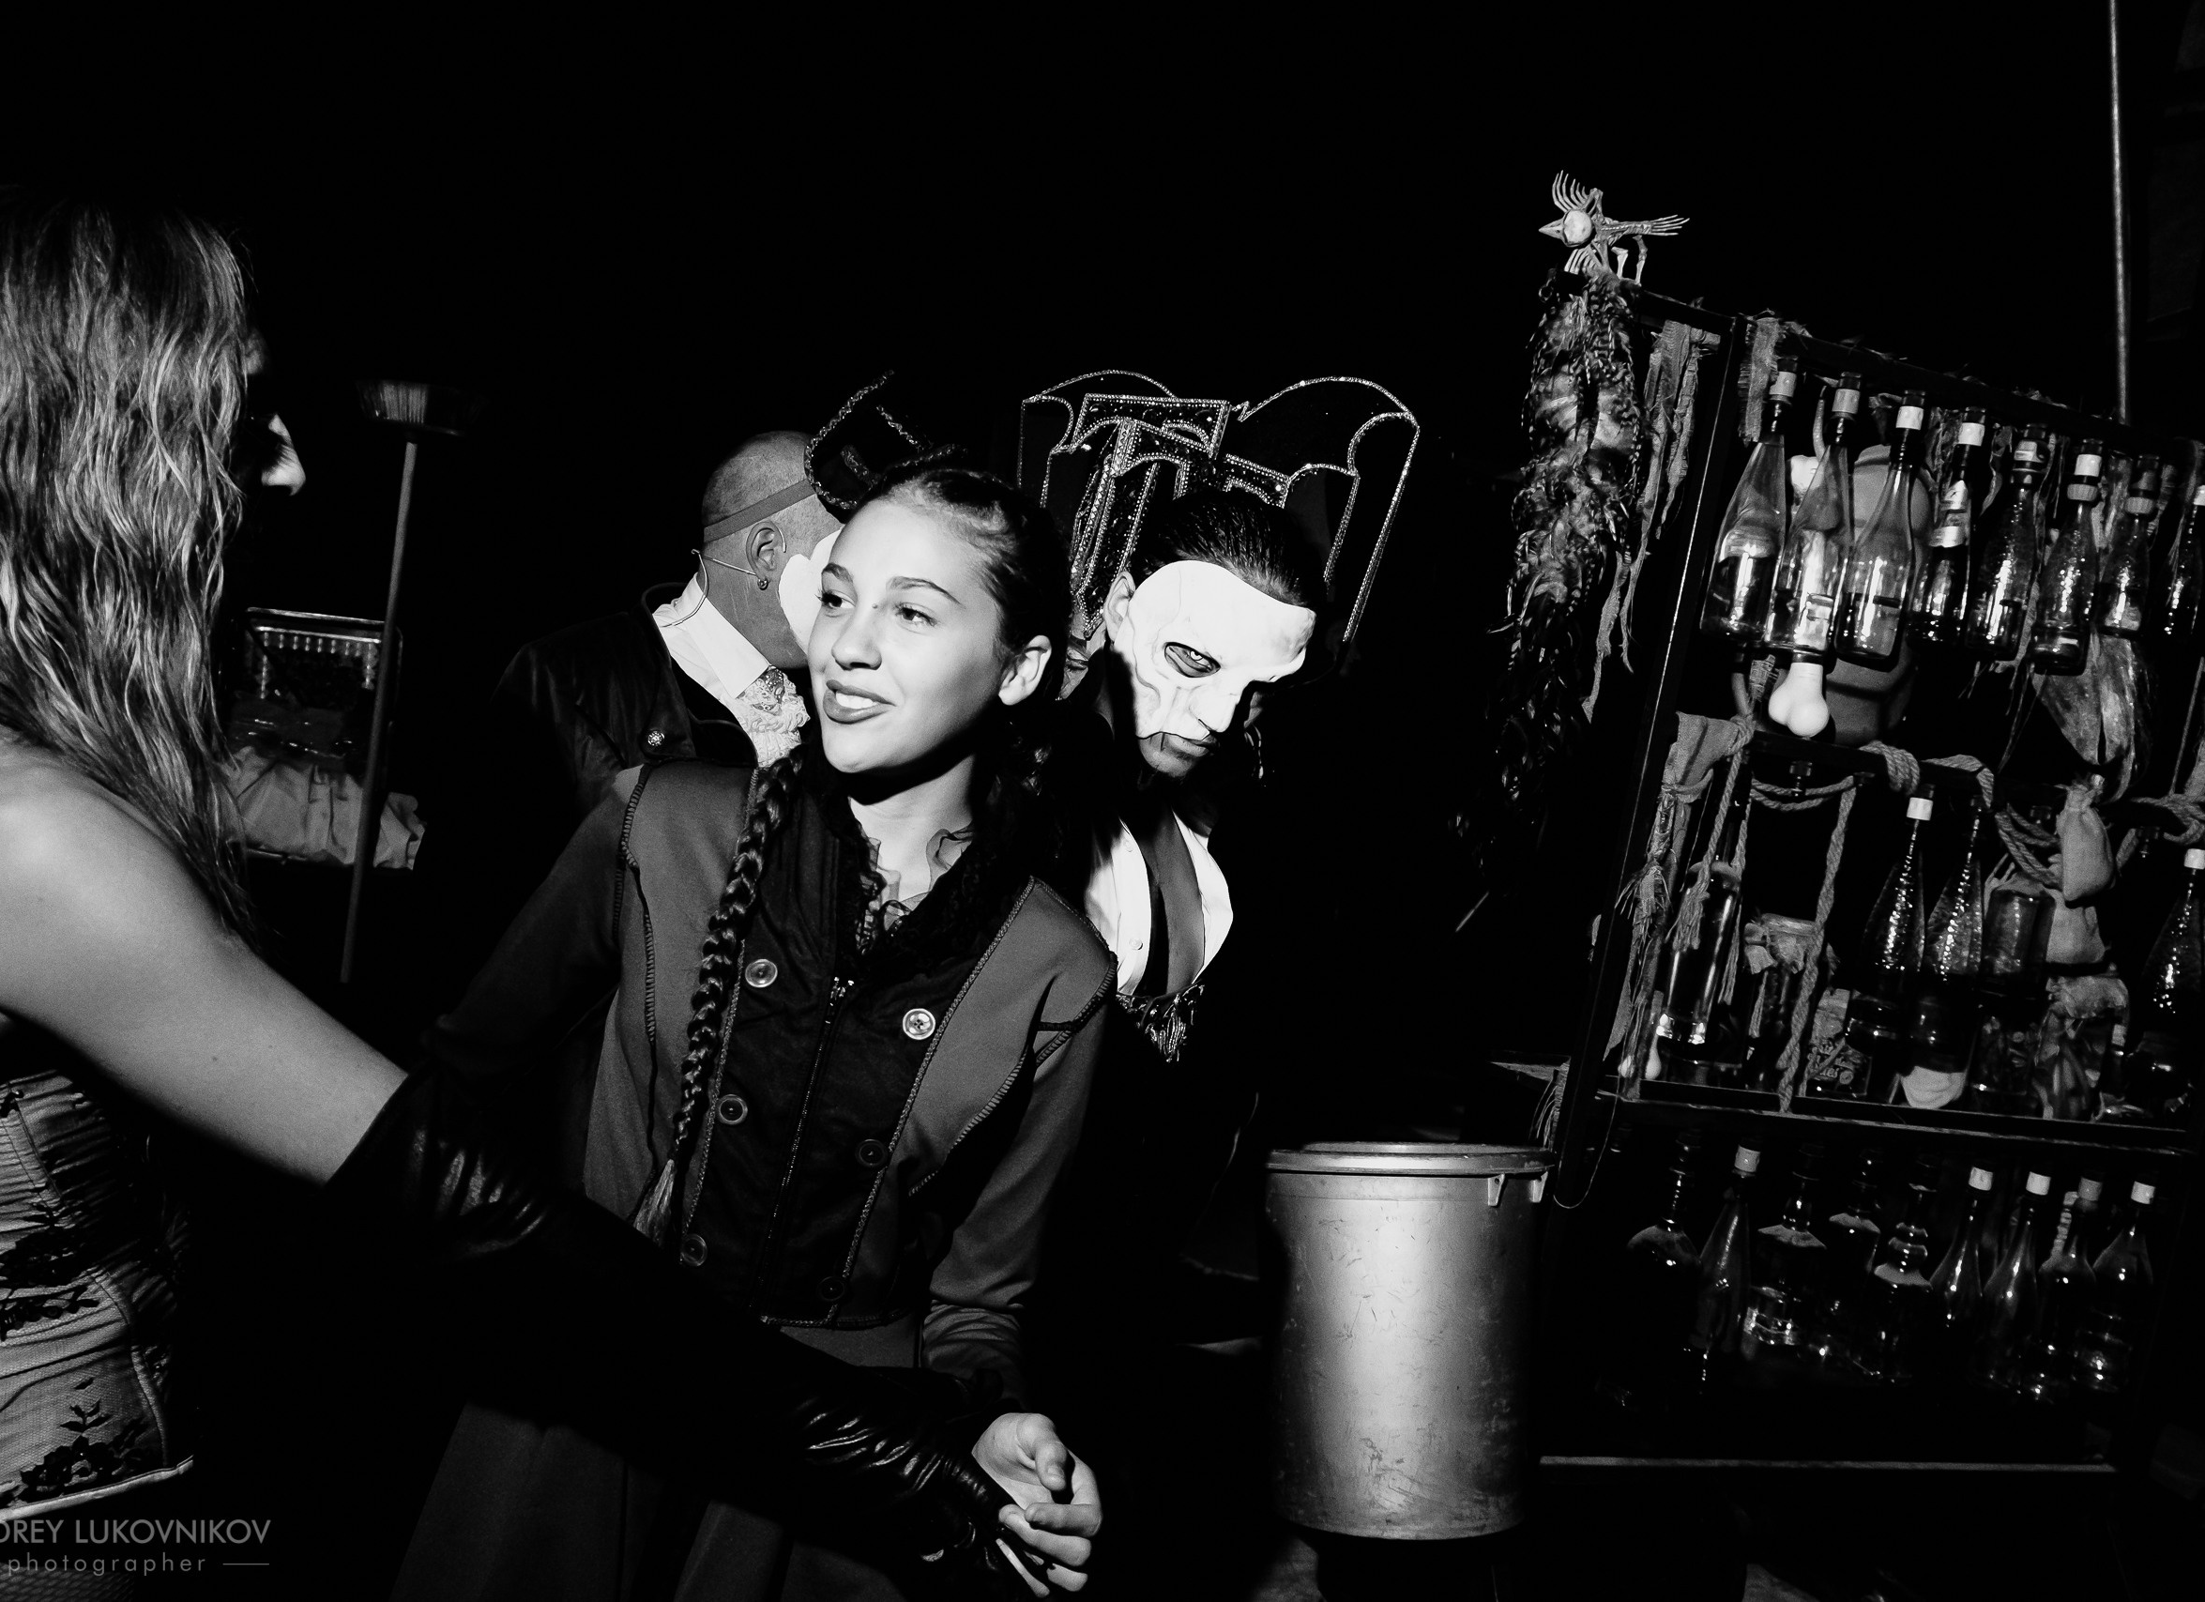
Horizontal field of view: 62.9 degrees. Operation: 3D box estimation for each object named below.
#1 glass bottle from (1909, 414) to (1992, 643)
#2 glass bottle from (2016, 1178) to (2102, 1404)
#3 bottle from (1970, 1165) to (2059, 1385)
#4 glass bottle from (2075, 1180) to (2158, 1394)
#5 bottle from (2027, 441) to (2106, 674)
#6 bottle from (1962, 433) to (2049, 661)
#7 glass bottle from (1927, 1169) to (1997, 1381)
[{"bbox_3d":[1.017,-0.324,2.147,0.068,0.275,0.068,8,6,-19],"label":"glass bottle"},{"bbox_3d":[1.265,0.634,2.354,0.065,0.316,0.065,6,6,-19],"label":"glass bottle"},{"bbox_3d":[1.183,0.615,2.324,0.064,0.305,0.064,9,5,-20],"label":"bottle"},{"bbox_3d":[1.354,0.639,2.385,0.065,0.303,0.065,7,6,-20],"label":"glass bottle"},{"bbox_3d":[1.187,-0.295,2.194,0.062,0.287,0.062,4,7,-19],"label":"bottle"},{"bbox_3d":[1.093,-0.310,2.160,0.061,0.283,0.061,7,6,-20],"label":"bottle"},{"bbox_3d":[1.103,0.597,2.294,0.064,0.288,0.064,5,6,-19],"label":"glass bottle"}]

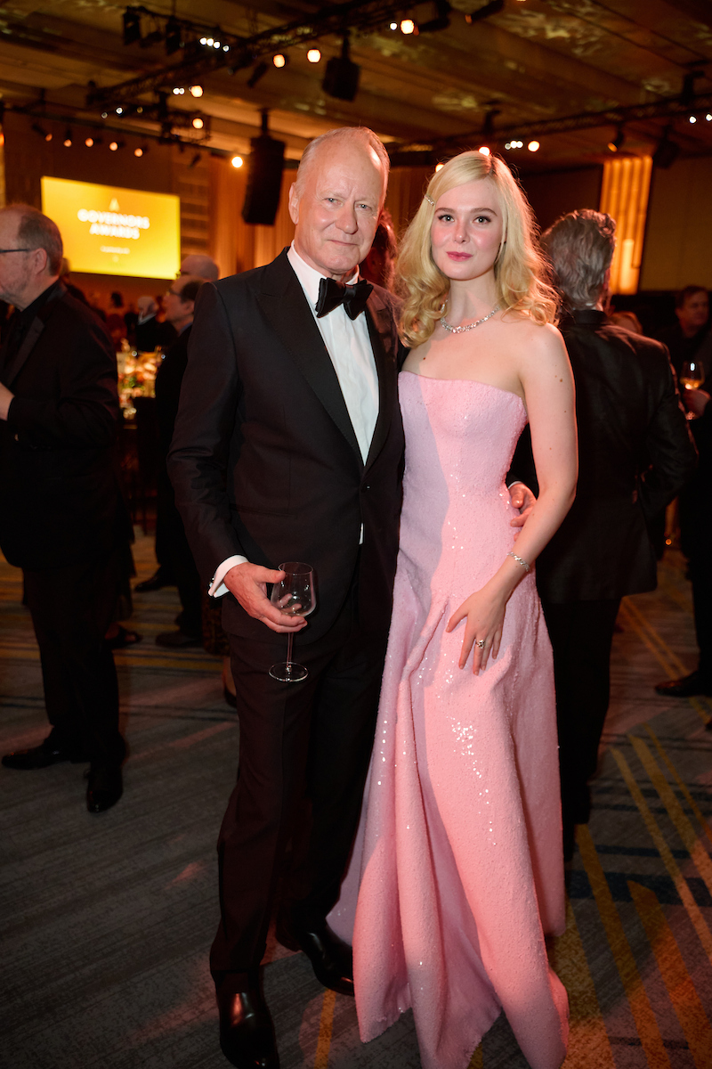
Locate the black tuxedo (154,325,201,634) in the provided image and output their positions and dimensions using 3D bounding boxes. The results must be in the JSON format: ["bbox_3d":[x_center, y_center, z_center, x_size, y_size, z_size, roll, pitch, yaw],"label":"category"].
[{"bbox_3d":[-0.782,-0.260,4.093,0.400,1.500,0.520,2,13,2],"label":"black tuxedo"}]

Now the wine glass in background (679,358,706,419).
[{"bbox_3d":[1.237,-0.531,3.050,0.082,0.213,0.082,2,13,0],"label":"wine glass in background"}]

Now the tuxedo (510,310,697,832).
[{"bbox_3d":[0.667,0.124,2.518,0.600,1.520,0.430,6,13,17],"label":"tuxedo"}]

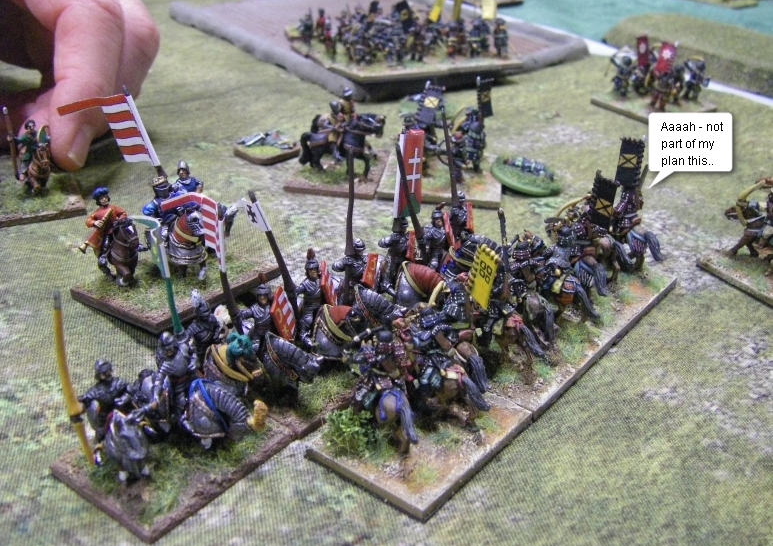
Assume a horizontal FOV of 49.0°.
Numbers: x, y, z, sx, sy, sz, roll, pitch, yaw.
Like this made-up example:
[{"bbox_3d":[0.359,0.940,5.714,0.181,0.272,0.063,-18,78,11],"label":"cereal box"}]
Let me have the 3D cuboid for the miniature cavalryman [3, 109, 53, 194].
[{"bbox_3d":[-0.135,-0.046,0.317,0.015,0.028,0.021,-16,31,-26],"label":"miniature cavalryman"}]

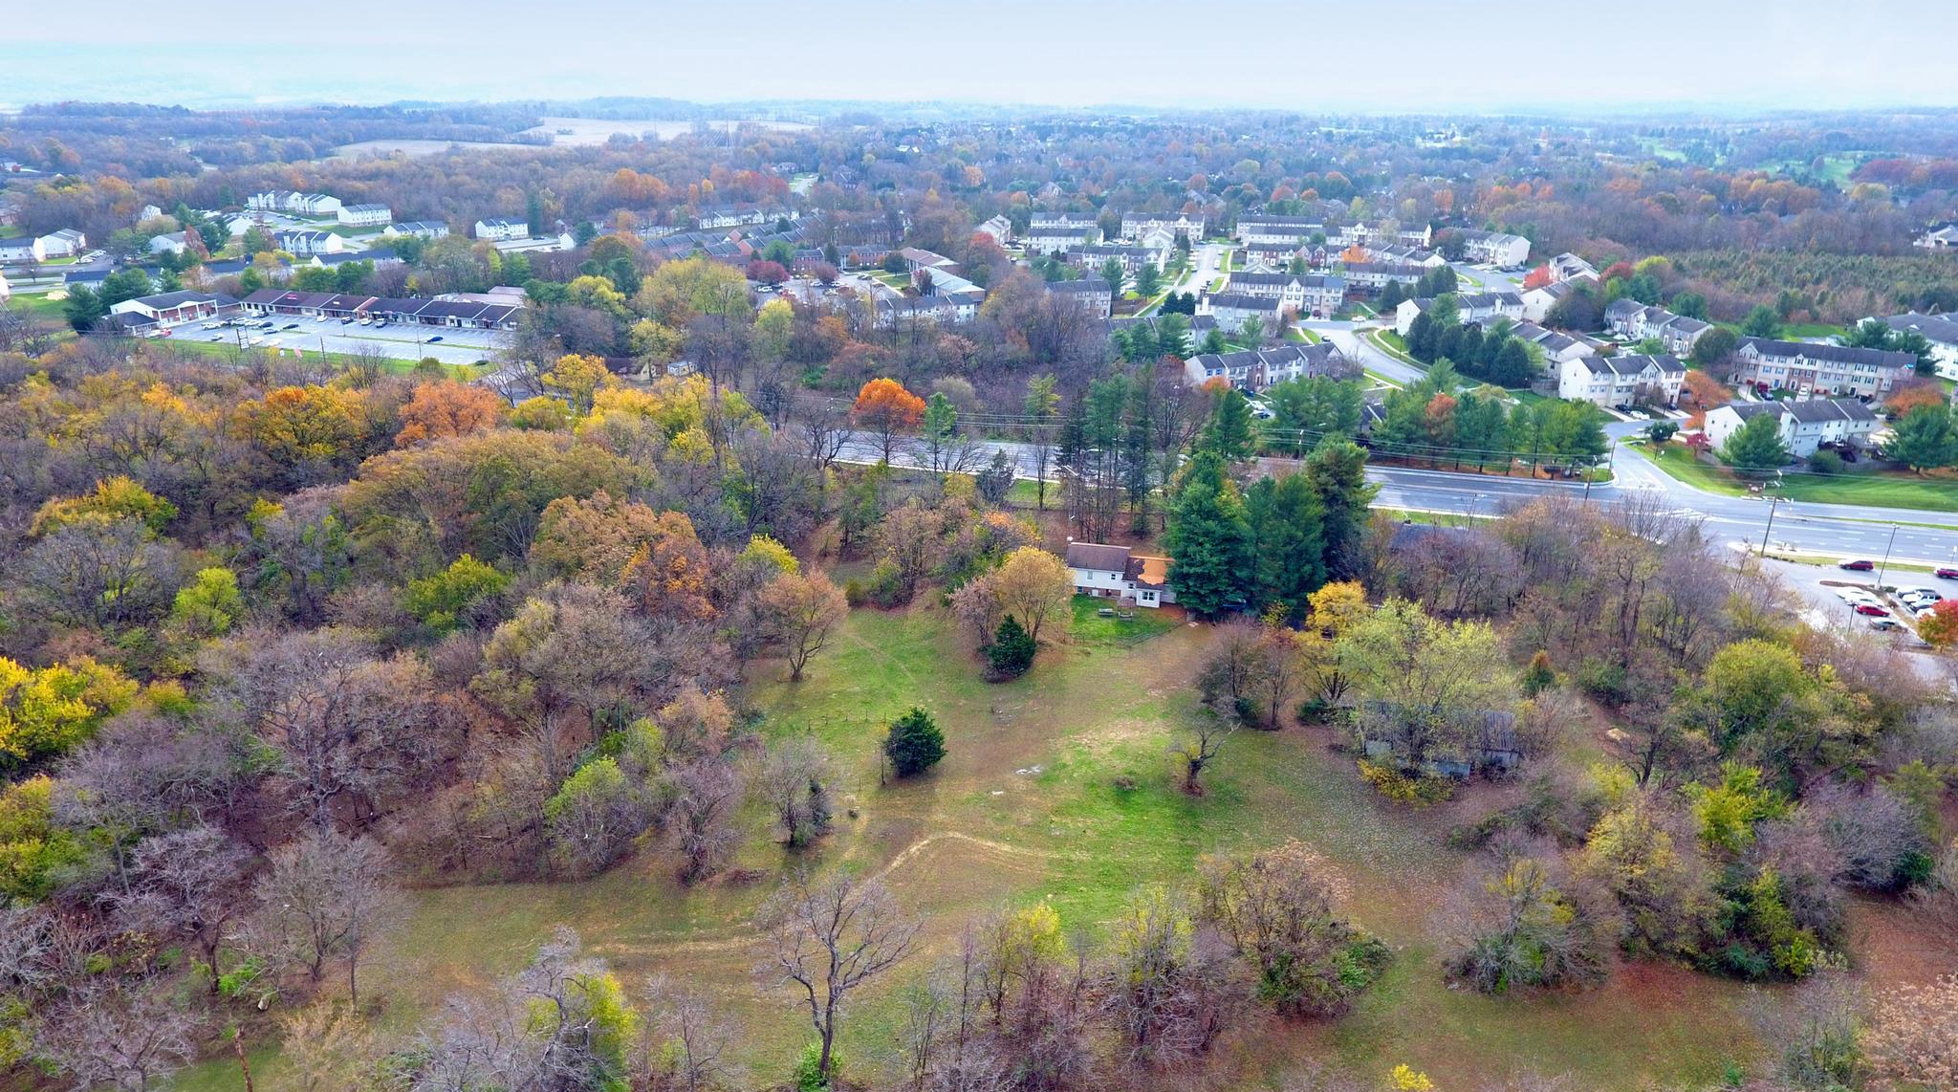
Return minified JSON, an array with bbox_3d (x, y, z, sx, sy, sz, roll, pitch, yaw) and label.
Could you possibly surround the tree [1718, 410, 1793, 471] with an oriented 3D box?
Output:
[{"bbox_3d":[154.920,-21.180,225.900,12.140,10.740,12.140,15,26,33],"label":"tree"}]

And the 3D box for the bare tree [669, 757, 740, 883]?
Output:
[{"bbox_3d":[-25.290,25.930,104.610,6.120,12.430,5.950,-6,22,-15],"label":"bare tree"}]

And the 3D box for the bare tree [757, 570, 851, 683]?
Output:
[{"bbox_3d":[-23.710,11.010,149.420,11.480,14.560,10.910,0,21,0],"label":"bare tree"}]

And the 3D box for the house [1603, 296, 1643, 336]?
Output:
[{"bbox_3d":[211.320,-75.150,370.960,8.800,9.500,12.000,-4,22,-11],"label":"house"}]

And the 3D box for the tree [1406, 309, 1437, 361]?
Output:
[{"bbox_3d":[119.788,-57.489,306.639,8.000,13.500,8.000,0,21,0],"label":"tree"}]

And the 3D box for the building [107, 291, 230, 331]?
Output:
[{"bbox_3d":[-285.970,-84.200,398.860,23.500,8.000,24.500,6,22,14],"label":"building"}]

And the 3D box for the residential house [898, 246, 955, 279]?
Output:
[{"bbox_3d":[-21.370,-118.887,473.350,10.700,8.300,40.000,-9,23,-21],"label":"residential house"}]

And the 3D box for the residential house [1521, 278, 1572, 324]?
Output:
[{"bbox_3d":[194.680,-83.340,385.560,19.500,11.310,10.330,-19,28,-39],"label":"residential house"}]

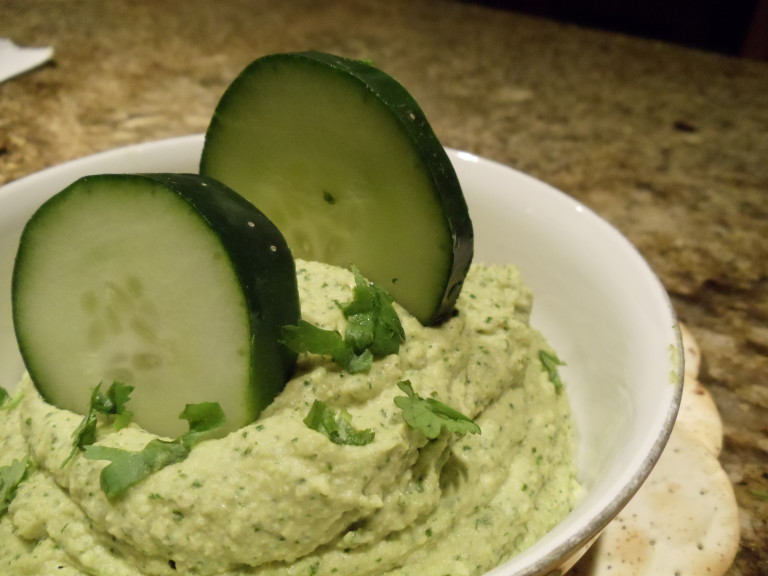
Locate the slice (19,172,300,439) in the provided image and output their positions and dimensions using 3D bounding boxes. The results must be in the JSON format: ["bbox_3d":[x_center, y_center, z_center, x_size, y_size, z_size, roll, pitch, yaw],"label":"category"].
[{"bbox_3d":[-0.040,0.005,0.170,0.051,0.051,0.015,15,16,23],"label":"slice"}]

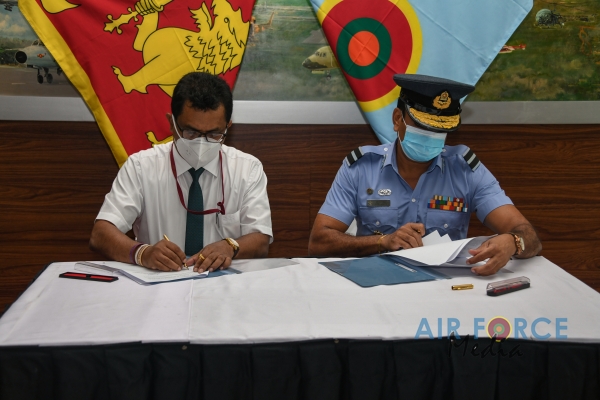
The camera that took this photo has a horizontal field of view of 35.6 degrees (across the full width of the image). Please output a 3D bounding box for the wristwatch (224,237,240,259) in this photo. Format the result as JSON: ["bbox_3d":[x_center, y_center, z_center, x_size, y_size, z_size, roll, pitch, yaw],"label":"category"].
[{"bbox_3d":[-0.196,0.138,2.700,0.062,0.052,0.038,40,19,0],"label":"wristwatch"}]

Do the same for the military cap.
[{"bbox_3d":[0.401,-0.292,2.800,0.250,0.135,0.275,6,22,-16],"label":"military cap"}]

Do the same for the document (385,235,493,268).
[{"bbox_3d":[0.401,0.153,2.700,0.230,0.070,0.280,-3,9,-21],"label":"document"}]

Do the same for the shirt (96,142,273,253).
[{"bbox_3d":[-0.350,0.051,2.900,0.520,0.470,0.320,0,9,0],"label":"shirt"}]

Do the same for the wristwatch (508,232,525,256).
[{"bbox_3d":[0.629,0.131,2.710,0.052,0.062,0.038,-16,0,18],"label":"wristwatch"}]

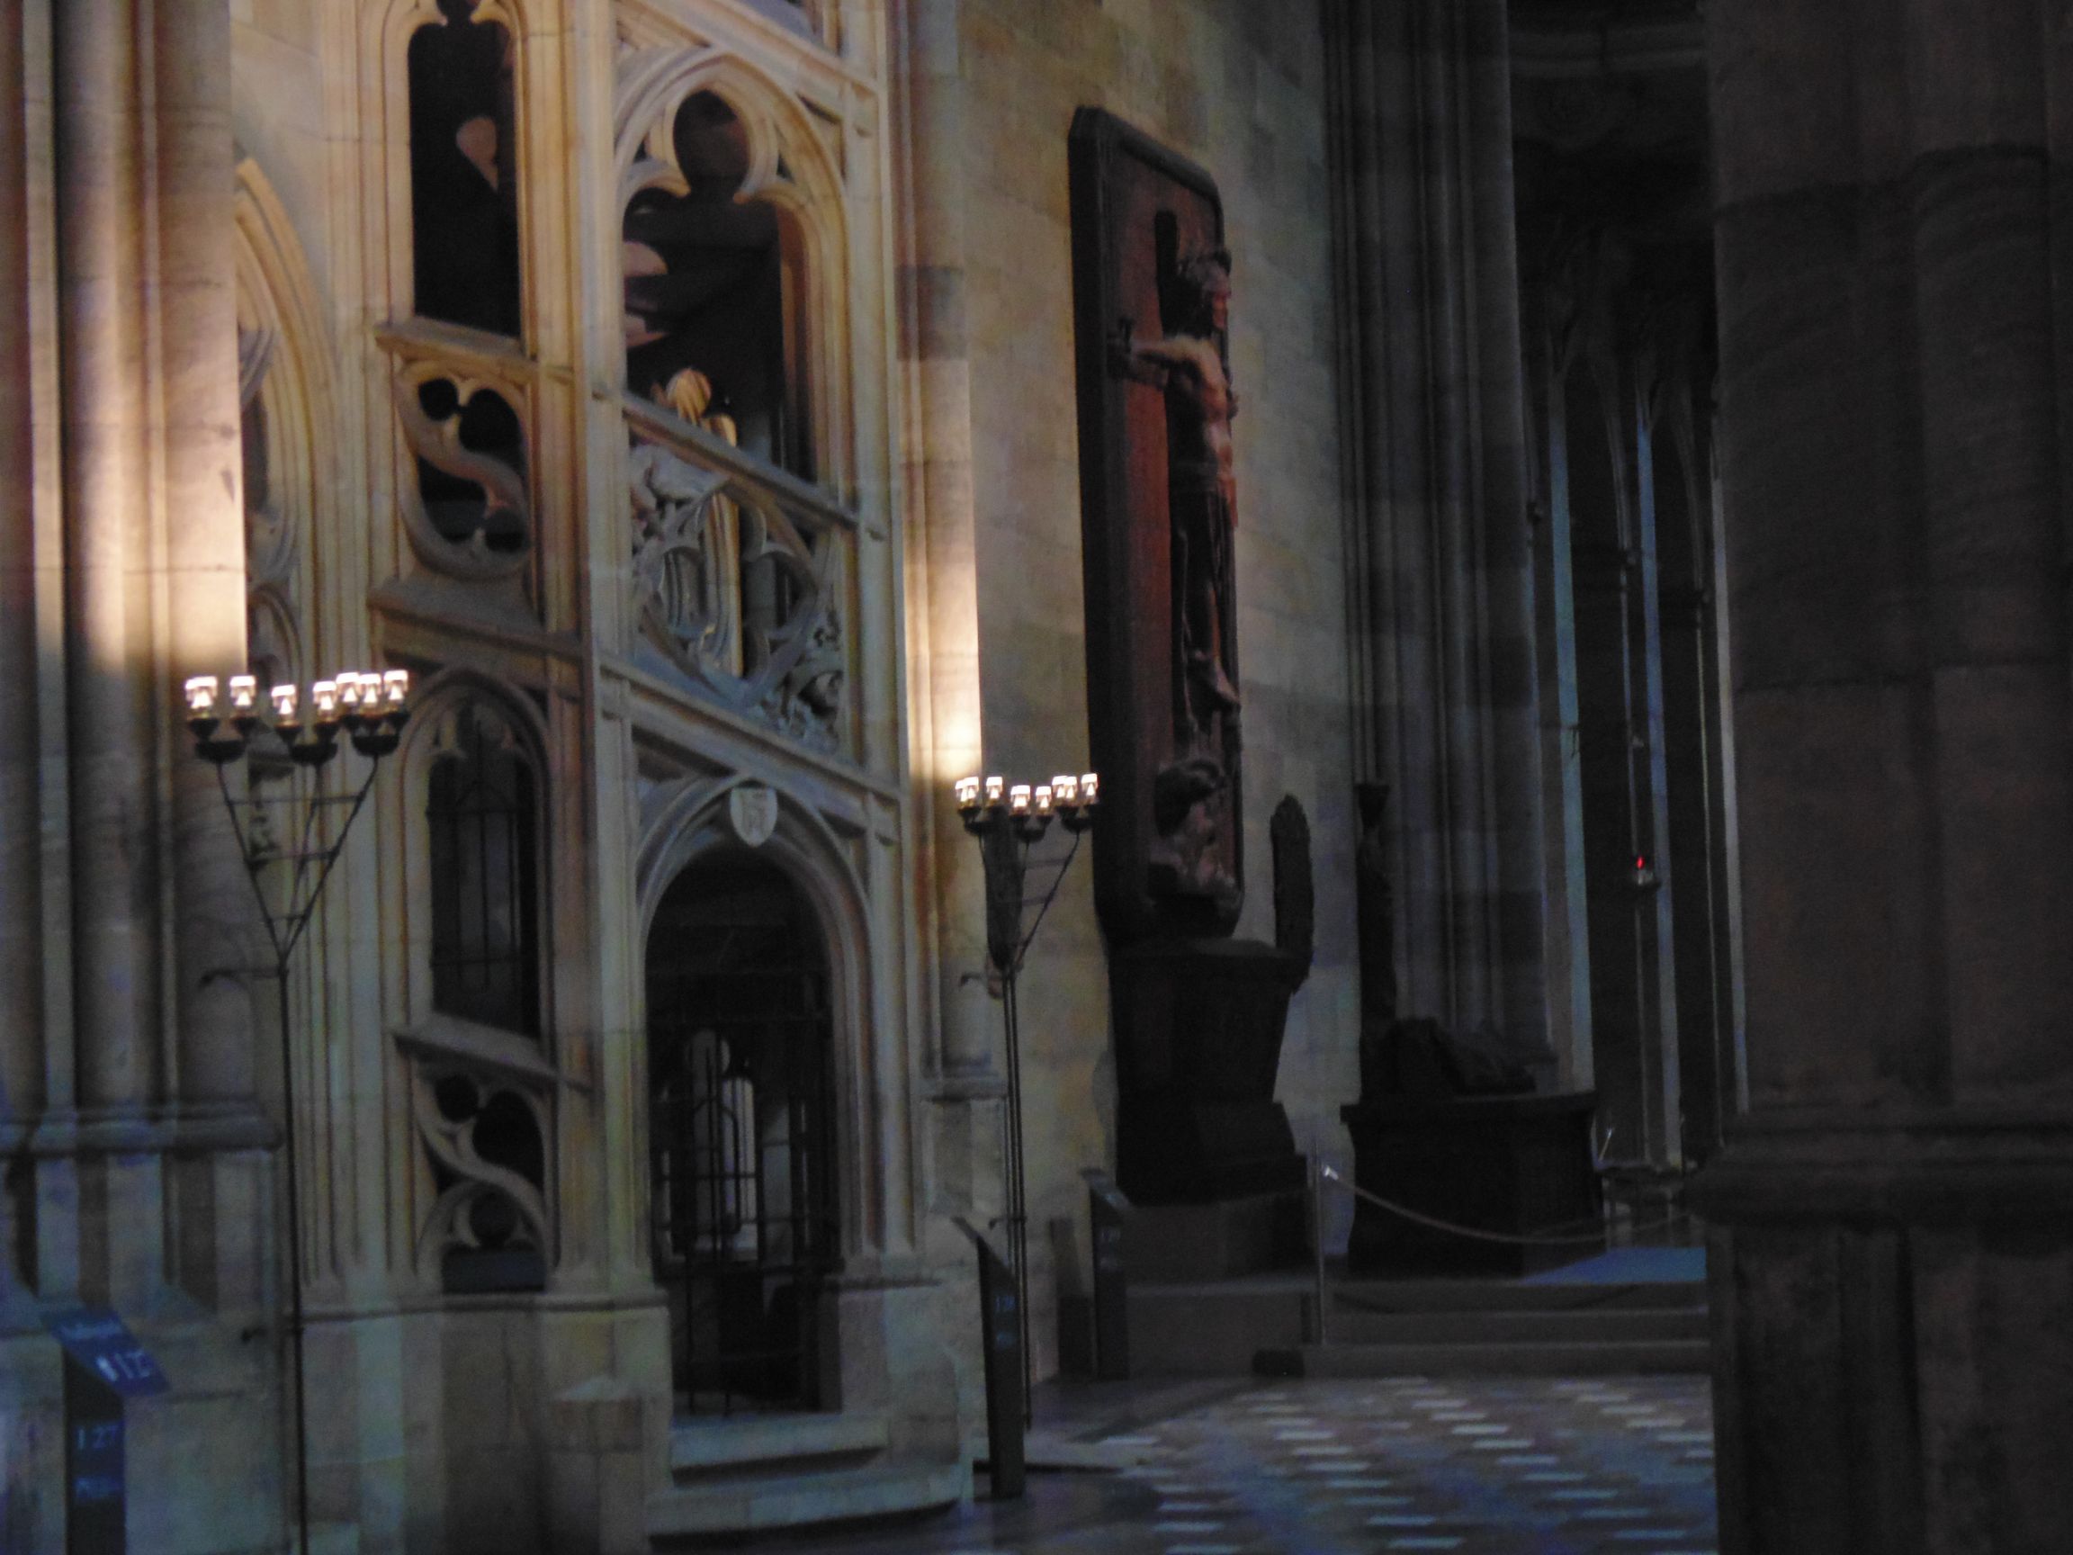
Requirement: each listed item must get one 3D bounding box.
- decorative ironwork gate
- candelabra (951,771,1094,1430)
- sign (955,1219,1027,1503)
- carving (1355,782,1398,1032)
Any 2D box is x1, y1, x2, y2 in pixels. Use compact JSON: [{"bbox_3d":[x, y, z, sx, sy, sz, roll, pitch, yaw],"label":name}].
[{"bbox_3d":[-1.069,1.293,17.528,0.780,2.009,0.080,1,-4,-38],"label":"decorative ironwork gate"},{"bbox_3d":[-0.005,1.383,21.140,0.580,2.861,0.520,0,-4,-30],"label":"candelabra"},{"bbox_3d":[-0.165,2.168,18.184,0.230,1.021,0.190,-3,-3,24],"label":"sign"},{"bbox_3d":[1.879,0.711,26.802,0.190,1.369,0.190,0,-4,-35],"label":"carving"}]

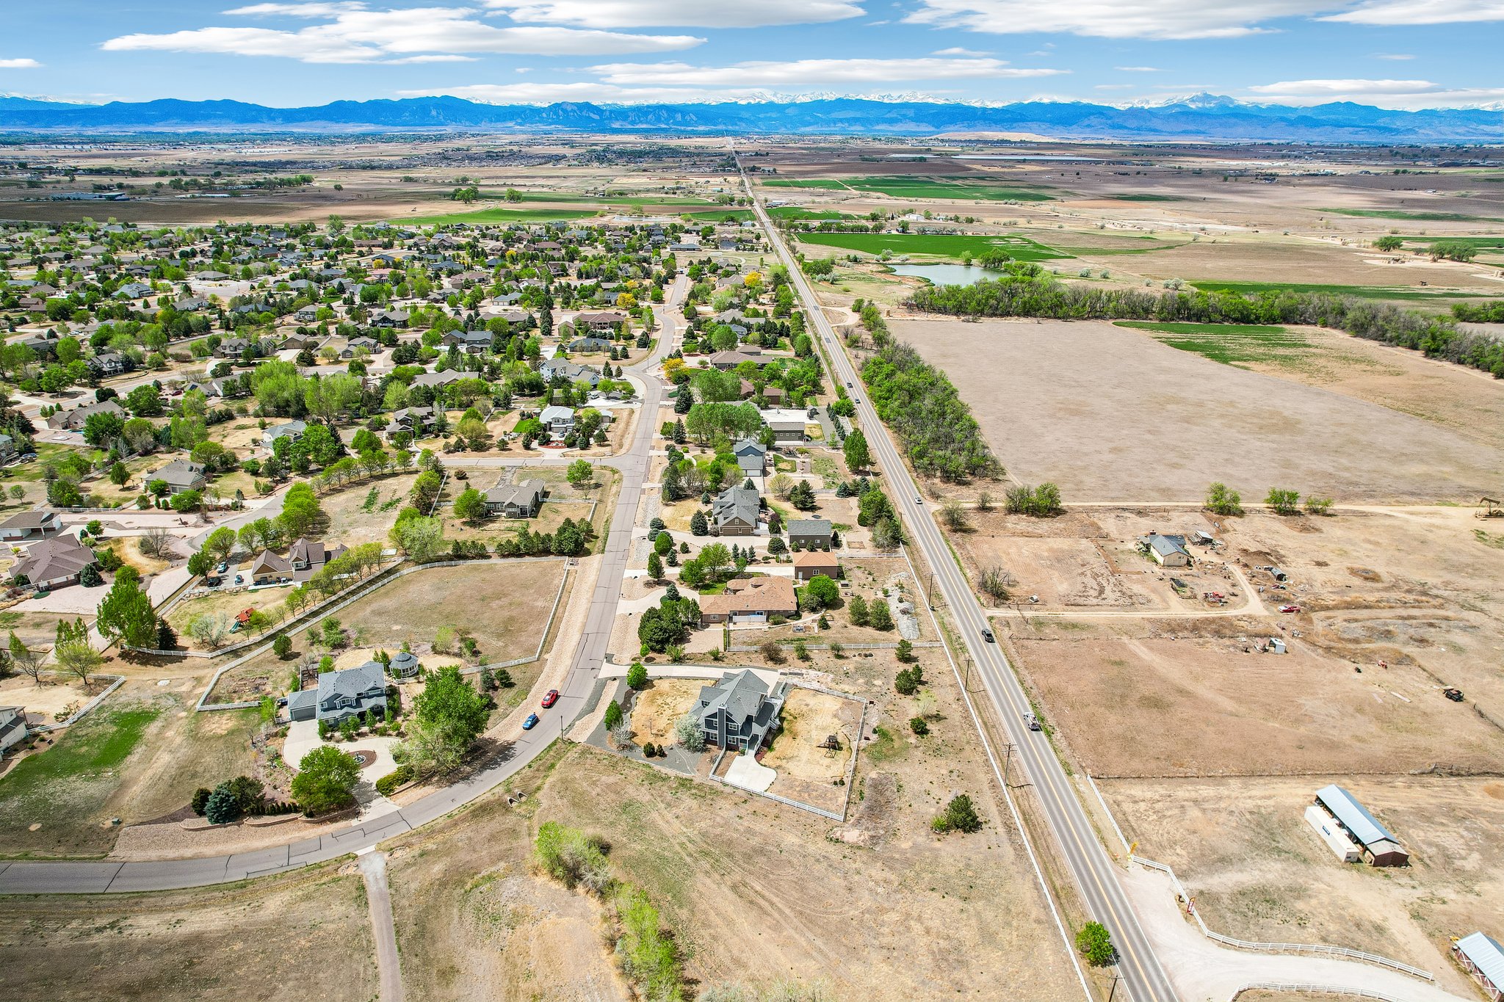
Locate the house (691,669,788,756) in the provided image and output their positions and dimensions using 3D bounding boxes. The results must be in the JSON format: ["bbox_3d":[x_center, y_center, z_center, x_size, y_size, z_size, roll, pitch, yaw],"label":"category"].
[{"bbox_3d":[-3.600,44.850,202.270,15.900,10.000,18.800,8,23,19],"label":"house"}]

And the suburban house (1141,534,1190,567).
[{"bbox_3d":[129.850,14.770,284.010,11.300,4.900,14.500,0,22,0],"label":"suburban house"}]

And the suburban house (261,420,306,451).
[{"bbox_3d":[-199.280,-27.930,393.550,21.000,7.500,17.000,-19,29,-39],"label":"suburban house"}]

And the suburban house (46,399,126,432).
[{"bbox_3d":[-299.680,-38.650,414.230,18.500,7.000,23.000,9,23,20],"label":"suburban house"}]

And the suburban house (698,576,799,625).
[{"bbox_3d":[-0.970,26.280,253.880,26.400,6.000,19.000,0,22,0],"label":"suburban house"}]

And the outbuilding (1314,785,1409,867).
[{"bbox_3d":[117.780,62.860,178.290,6.500,4.300,18.200,-1,22,-3],"label":"outbuilding"}]

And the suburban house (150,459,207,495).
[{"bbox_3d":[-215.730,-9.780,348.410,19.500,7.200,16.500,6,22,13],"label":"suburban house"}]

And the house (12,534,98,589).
[{"bbox_3d":[-213.060,17.890,280.090,21.000,6.800,31.500,-18,28,-38],"label":"house"}]

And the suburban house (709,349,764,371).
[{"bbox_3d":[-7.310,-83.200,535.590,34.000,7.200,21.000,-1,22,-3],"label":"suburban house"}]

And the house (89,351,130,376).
[{"bbox_3d":[-351.840,-74.120,500.530,14.500,8.500,16.500,12,25,28],"label":"house"}]

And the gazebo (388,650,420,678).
[{"bbox_3d":[-86.640,40.260,228.740,6.500,5.500,6.500,-9,24,-22],"label":"gazebo"}]

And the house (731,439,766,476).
[{"bbox_3d":[-0.490,-17.130,357.960,13.200,9.000,20.000,0,22,1],"label":"house"}]

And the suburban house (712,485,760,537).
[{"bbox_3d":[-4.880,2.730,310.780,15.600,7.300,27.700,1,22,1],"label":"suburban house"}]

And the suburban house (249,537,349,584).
[{"bbox_3d":[-133.780,17.340,272.790,24.800,8.500,17.000,-6,23,-15],"label":"suburban house"}]

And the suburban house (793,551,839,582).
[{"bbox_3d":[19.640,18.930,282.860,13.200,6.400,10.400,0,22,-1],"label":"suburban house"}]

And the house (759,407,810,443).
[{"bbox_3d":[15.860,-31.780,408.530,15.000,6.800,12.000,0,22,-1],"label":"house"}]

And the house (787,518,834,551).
[{"bbox_3d":[18.550,9.600,294.490,13.800,6.700,13.300,0,22,0],"label":"house"}]

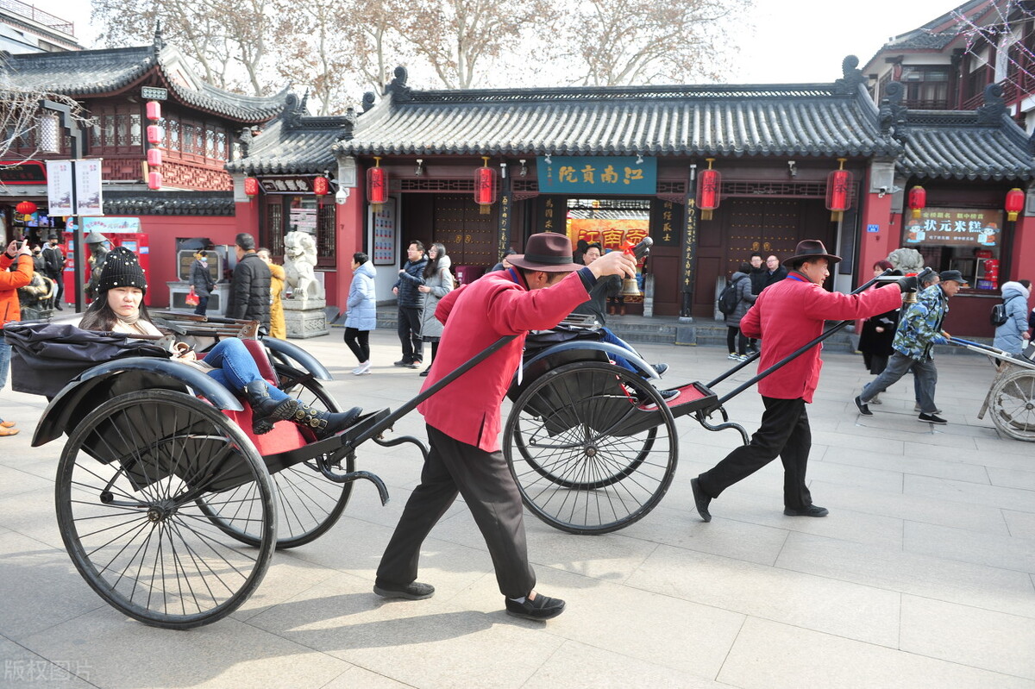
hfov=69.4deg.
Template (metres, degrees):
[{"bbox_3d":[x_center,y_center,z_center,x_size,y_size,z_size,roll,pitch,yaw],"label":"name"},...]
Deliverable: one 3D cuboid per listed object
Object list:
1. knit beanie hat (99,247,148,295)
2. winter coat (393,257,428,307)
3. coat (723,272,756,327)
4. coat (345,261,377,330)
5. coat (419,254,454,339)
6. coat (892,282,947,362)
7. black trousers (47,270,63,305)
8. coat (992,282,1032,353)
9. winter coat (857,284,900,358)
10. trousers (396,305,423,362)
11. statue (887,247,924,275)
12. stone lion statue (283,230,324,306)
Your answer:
[{"bbox_3d":[-1.799,-0.338,3.400,0.200,0.220,0.220,-4,8,-38],"label":"knit beanie hat"},{"bbox_3d":[-1.456,-0.856,10.300,0.420,0.740,0.550,-3,8,-37],"label":"winter coat"},{"bbox_3d":[3.606,-0.734,12.038,0.400,0.916,0.500,-2,8,-25],"label":"coat"},{"bbox_3d":[-2.033,-0.625,9.703,0.420,0.918,0.480,1,7,-2],"label":"coat"},{"bbox_3d":[-1.026,-0.572,9.505,0.400,1.108,0.500,-3,9,-34],"label":"coat"},{"bbox_3d":[4.209,-0.234,7.800,0.500,0.800,0.520,21,15,26],"label":"coat"},{"bbox_3d":[-10.829,-1.352,17.502,0.400,0.848,0.420,7,9,36],"label":"black trousers"},{"bbox_3d":[6.554,-0.343,9.900,0.430,0.960,0.500,1,7,-2],"label":"coat"},{"bbox_3d":[4.450,-0.297,9.200,0.430,0.920,0.520,1,7,-6],"label":"winter coat"},{"bbox_3d":[-1.462,-0.151,10.213,0.330,0.830,0.400,-3,9,-34],"label":"trousers"},{"bbox_3d":[6.110,-0.880,11.850,0.650,1.300,0.850,3,7,14],"label":"statue"},{"bbox_3d":[-3.888,-1.348,13.500,0.580,1.373,0.780,3,7,14],"label":"stone lion statue"}]

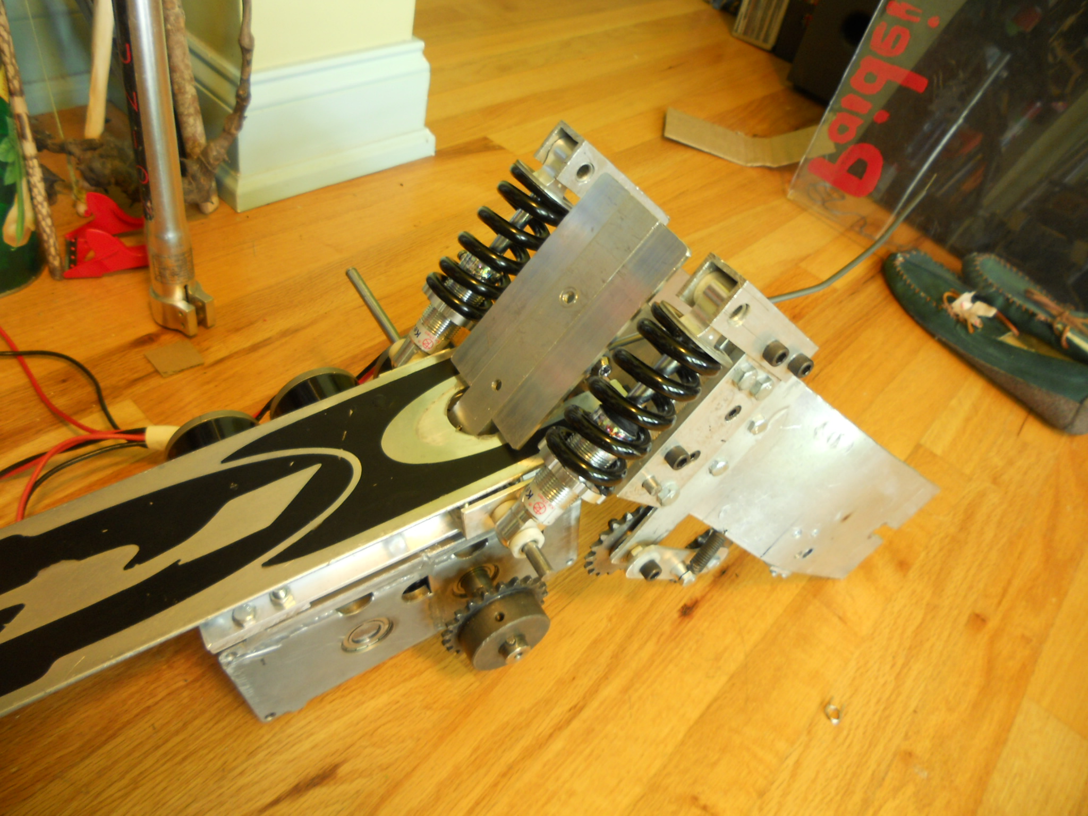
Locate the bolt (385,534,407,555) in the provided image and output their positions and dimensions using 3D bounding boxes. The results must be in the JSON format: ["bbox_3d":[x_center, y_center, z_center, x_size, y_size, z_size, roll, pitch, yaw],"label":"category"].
[{"bbox_3d":[-0.080,0.074,0.459,0.011,0.004,0.011,-24,54,-19],"label":"bolt"}]

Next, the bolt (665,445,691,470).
[{"bbox_3d":[0.077,0.029,0.489,0.012,0.012,0.008,-24,54,-19],"label":"bolt"}]

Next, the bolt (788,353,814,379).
[{"bbox_3d":[0.147,-0.024,0.485,0.012,0.012,0.008,-24,54,-19],"label":"bolt"}]

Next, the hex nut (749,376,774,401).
[{"bbox_3d":[0.125,-0.011,0.487,0.013,0.013,0.006,-24,54,-19],"label":"hex nut"}]

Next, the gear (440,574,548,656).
[{"bbox_3d":[-0.024,0.130,0.504,0.072,0.072,0.023,-24,54,-19],"label":"gear"}]

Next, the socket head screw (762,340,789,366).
[{"bbox_3d":[0.126,-0.029,0.460,0.012,0.012,0.008,-24,54,-19],"label":"socket head screw"}]

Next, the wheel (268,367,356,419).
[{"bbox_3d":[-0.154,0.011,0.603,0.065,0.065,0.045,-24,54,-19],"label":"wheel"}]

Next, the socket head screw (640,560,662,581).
[{"bbox_3d":[0.071,0.108,0.564,0.012,0.012,0.008,-24,54,-19],"label":"socket head screw"}]

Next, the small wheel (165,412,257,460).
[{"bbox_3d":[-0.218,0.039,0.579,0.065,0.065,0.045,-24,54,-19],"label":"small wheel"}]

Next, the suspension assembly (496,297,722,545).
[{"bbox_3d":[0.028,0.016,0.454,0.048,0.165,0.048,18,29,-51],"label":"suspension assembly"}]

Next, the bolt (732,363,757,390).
[{"bbox_3d":[0.110,-0.017,0.467,0.013,0.013,0.006,-24,54,-19],"label":"bolt"}]

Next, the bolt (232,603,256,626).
[{"bbox_3d":[-0.152,0.105,0.432,0.011,0.004,0.011,-24,54,-19],"label":"bolt"}]

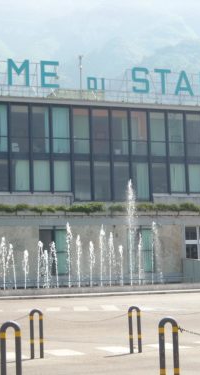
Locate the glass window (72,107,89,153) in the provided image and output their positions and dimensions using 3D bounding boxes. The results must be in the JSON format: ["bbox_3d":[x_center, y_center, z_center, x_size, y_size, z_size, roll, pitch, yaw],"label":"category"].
[{"bbox_3d":[-1.204,-3.690,58.142,1.190,3.113,0.150,1,-7,-22],"label":"glass window"}]

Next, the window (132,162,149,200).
[{"bbox_3d":[2.790,-0.392,60.167,1.193,2.530,0.120,1,-6,-22],"label":"window"}]

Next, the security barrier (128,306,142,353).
[{"bbox_3d":[0.778,3.105,19.200,0.275,1.000,0.080,1,-7,-22],"label":"security barrier"}]

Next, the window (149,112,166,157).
[{"bbox_3d":[4.008,-3.662,61.042,1.193,3.053,0.120,1,-6,-22],"label":"window"}]

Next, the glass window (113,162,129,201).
[{"bbox_3d":[1.479,-0.432,61.021,1.218,2.580,0.100,1,-6,-22],"label":"glass window"}]

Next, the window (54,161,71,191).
[{"bbox_3d":[-2.385,-0.714,55.495,1.138,2.008,0.120,1,-7,-22],"label":"window"}]

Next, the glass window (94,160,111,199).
[{"bbox_3d":[0.177,-0.426,59.101,1.193,2.530,0.120,1,-6,-22],"label":"glass window"}]

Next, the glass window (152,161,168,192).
[{"bbox_3d":[4.154,-0.661,60.349,1.192,2.093,0.120,1,-7,-22],"label":"glass window"}]

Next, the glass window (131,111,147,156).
[{"bbox_3d":[2.688,-3.642,59.722,1.190,3.113,0.150,1,-7,-22],"label":"glass window"}]

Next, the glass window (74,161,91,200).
[{"bbox_3d":[-1.129,-0.436,58.194,1.159,2.636,0.120,1,-7,-22],"label":"glass window"}]

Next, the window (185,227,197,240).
[{"bbox_3d":[6.250,3.149,60.182,0.921,0.916,0.120,1,-7,-22],"label":"window"}]

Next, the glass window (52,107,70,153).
[{"bbox_3d":[-2.459,-3.637,55.812,1.179,3.040,0.120,1,-7,-22],"label":"glass window"}]

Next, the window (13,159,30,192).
[{"bbox_3d":[-5.078,-0.766,56.987,1.193,1.983,0.120,1,-6,-22],"label":"window"}]

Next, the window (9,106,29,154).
[{"bbox_3d":[-5.167,-3.790,56.980,1.211,3.098,0.120,1,-7,-22],"label":"window"}]

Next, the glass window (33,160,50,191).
[{"bbox_3d":[-3.792,-0.749,57.512,1.193,1.983,0.120,1,-6,-22],"label":"glass window"}]

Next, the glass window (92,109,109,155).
[{"bbox_3d":[0.039,-3.821,60.814,1.218,3.107,0.100,1,-6,-22],"label":"glass window"}]

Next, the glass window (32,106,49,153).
[{"bbox_3d":[-3.992,-3.871,59.181,1.218,3.107,0.100,1,-6,-22],"label":"glass window"}]

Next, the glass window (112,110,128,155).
[{"bbox_3d":[1.391,-3.658,59.195,1.190,3.113,0.150,1,-7,-22],"label":"glass window"}]

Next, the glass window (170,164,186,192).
[{"bbox_3d":[5.502,-0.662,62.682,1.218,2.017,0.100,1,-6,-22],"label":"glass window"}]

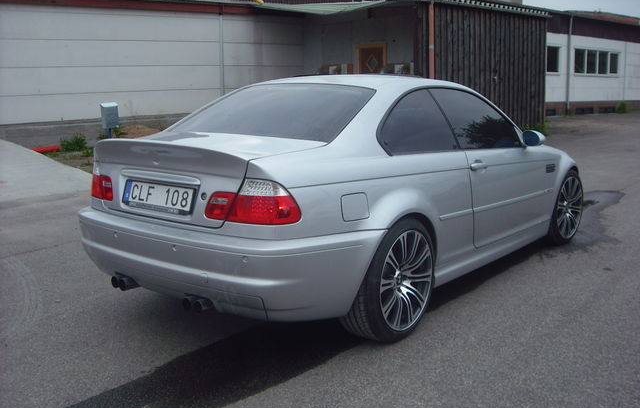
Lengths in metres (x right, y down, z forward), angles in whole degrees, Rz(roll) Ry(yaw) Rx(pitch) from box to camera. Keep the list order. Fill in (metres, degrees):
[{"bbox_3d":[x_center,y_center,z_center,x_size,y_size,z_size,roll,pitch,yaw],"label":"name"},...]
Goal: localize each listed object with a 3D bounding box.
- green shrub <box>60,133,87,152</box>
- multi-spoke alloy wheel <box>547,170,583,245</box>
[{"bbox_3d":[-5.261,-1.312,14.600,0.550,0.440,0.500,-9,12,-38],"label":"green shrub"},{"bbox_3d":[2.008,0.015,5.753,0.230,0.645,0.645,8,13,40],"label":"multi-spoke alloy wheel"}]

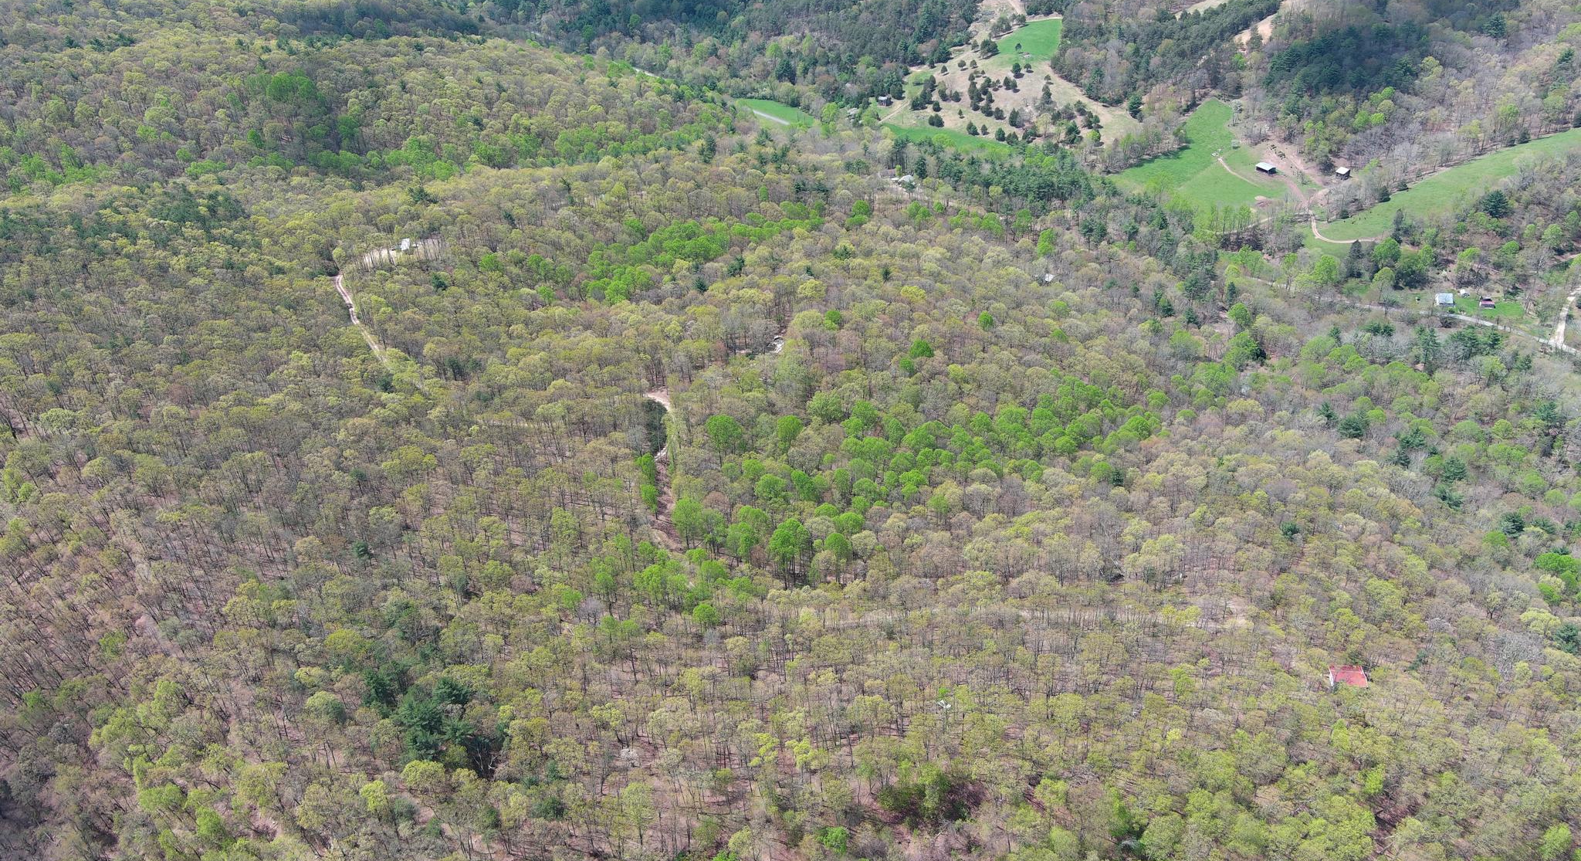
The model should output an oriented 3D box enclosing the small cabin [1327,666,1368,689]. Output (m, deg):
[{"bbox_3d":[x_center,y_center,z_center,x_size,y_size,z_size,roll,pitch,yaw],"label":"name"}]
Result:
[{"bbox_3d":[122.510,54.520,281.230,7.200,4.300,6.400,1,35,1],"label":"small cabin"}]

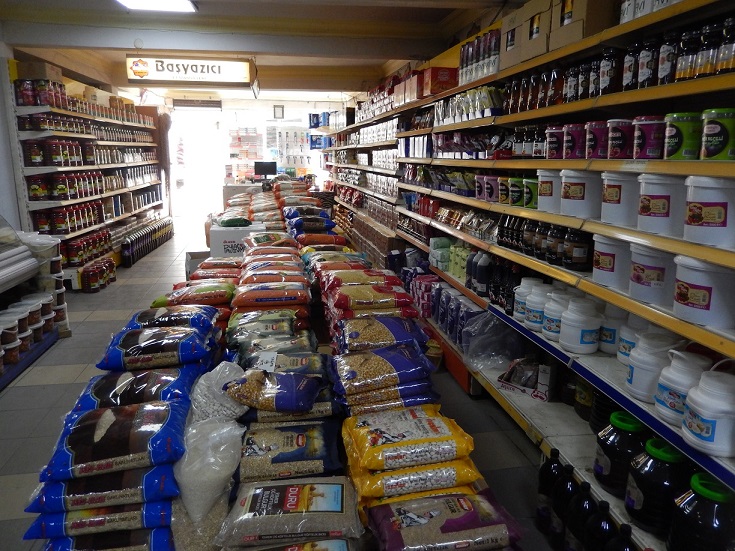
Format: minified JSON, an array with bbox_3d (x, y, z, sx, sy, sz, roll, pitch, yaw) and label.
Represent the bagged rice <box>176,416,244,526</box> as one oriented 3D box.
[{"bbox_3d":[-0.545,0.666,1.832,0.230,0.150,0.380,-3,31,-11],"label":"bagged rice"}]

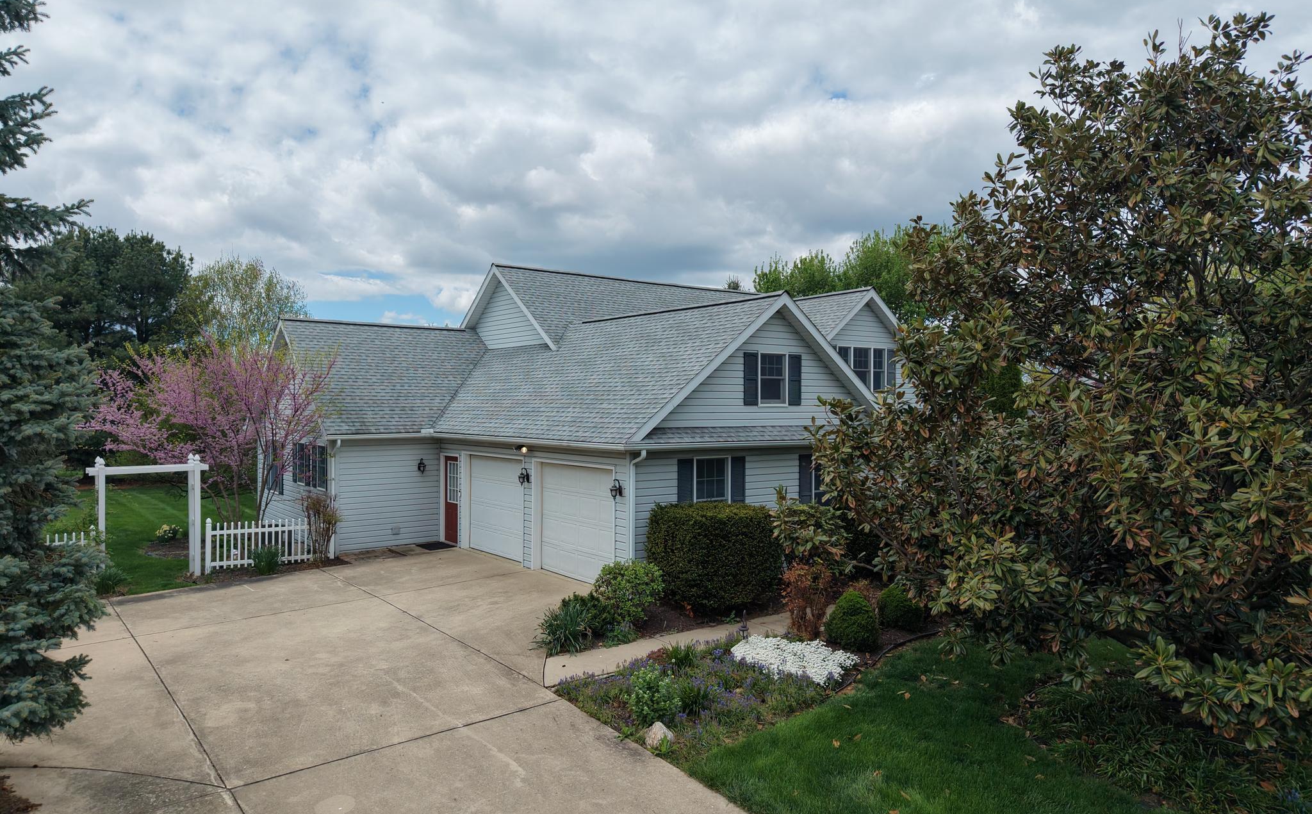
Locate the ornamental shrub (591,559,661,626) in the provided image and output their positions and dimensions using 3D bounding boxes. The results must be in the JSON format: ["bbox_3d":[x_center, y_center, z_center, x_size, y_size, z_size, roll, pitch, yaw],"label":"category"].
[{"bbox_3d":[-0.420,2.718,13.400,1.030,0.930,1.000,0,0,0],"label":"ornamental shrub"}]

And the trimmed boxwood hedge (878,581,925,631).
[{"bbox_3d":[3.600,2.857,13.150,0.760,0.700,0.740,0,0,0],"label":"trimmed boxwood hedge"}]

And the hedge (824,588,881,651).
[{"bbox_3d":[2.600,2.808,12.020,0.760,0.780,0.760,0,0,0],"label":"hedge"}]

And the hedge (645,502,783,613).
[{"bbox_3d":[0.918,2.399,14.556,1.950,1.580,1.650,0,0,-36],"label":"hedge"}]

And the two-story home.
[{"bbox_3d":[-0.956,-0.263,24.411,15.350,7.010,15.850,0,0,-36],"label":"two-story home"}]

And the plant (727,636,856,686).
[{"bbox_3d":[1.710,3.081,11.200,1.270,0.250,1.720,0,0,-36],"label":"plant"}]

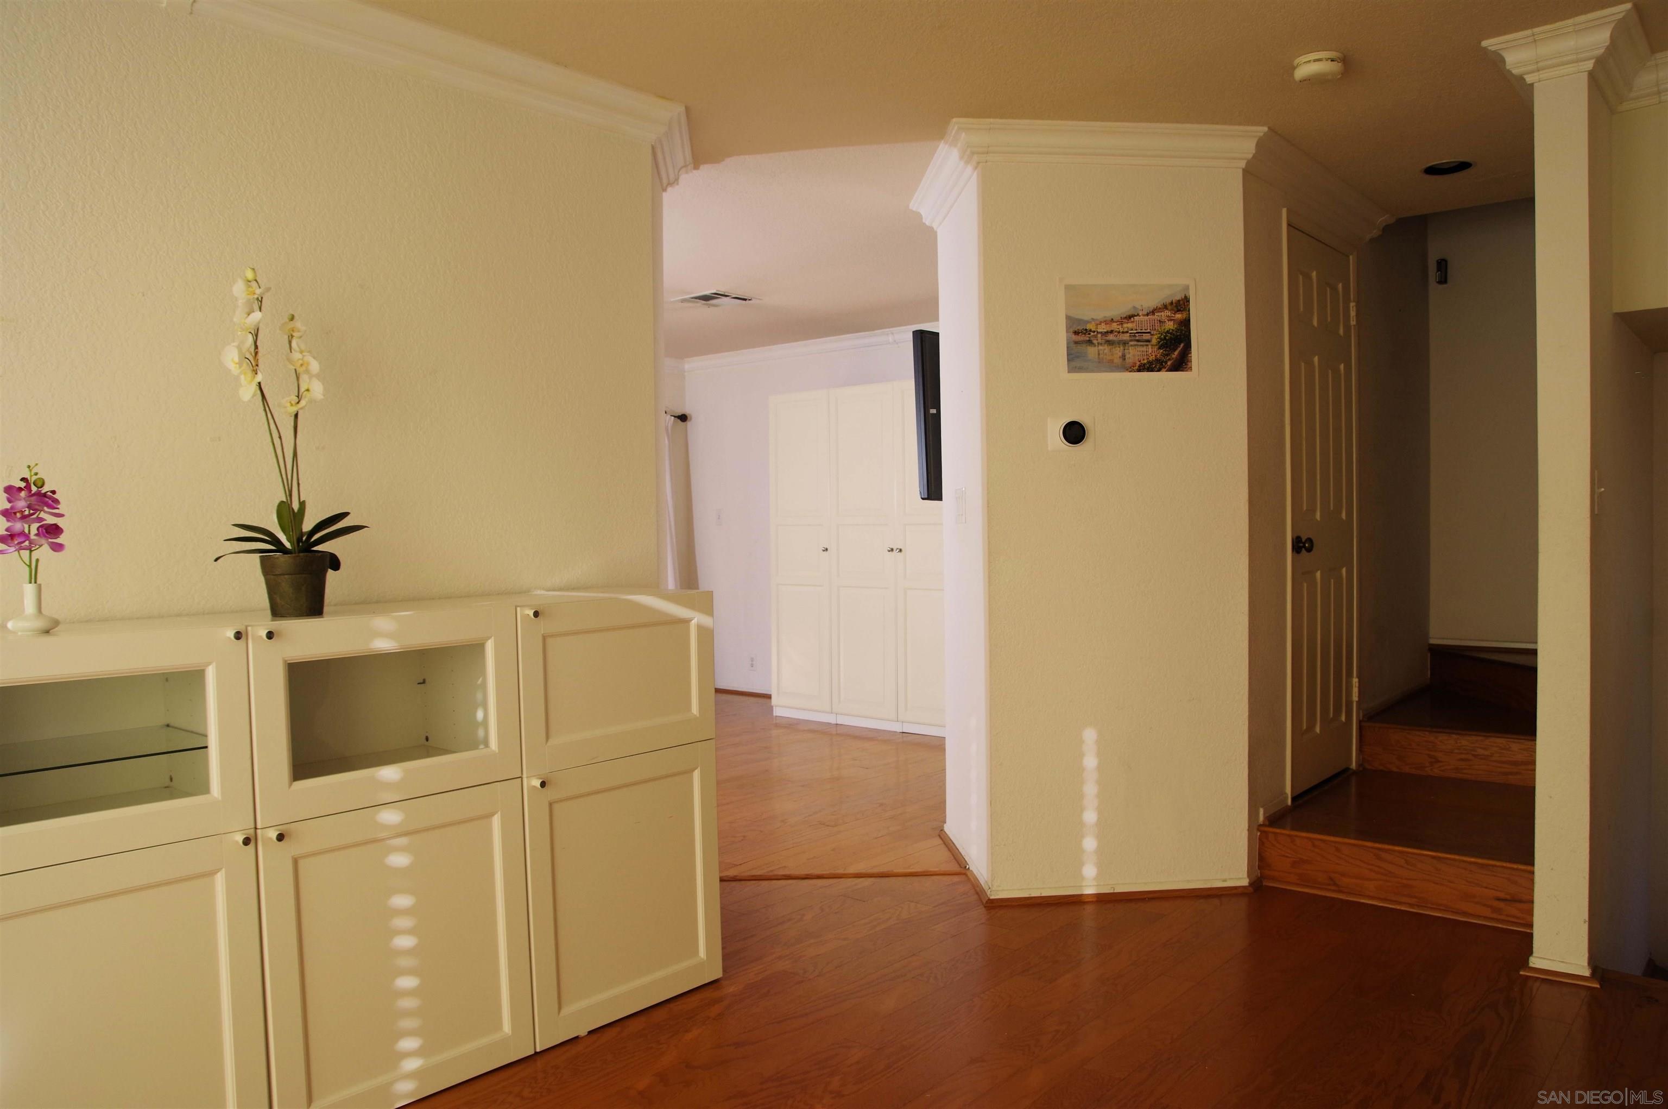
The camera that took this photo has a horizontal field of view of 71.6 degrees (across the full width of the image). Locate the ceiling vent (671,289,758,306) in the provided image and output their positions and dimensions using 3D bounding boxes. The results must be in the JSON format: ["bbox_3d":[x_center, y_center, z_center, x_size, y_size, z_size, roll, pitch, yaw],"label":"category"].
[{"bbox_3d":[-0.632,-1.360,6.238,0.360,0.025,0.360,0,2,40],"label":"ceiling vent"}]

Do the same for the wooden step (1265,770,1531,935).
[{"bbox_3d":[2.100,0.985,4.010,0.840,0.188,1.130,0,2,40],"label":"wooden step"}]

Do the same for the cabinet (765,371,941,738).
[{"bbox_3d":[0.354,0.008,7.116,1.500,2.041,0.570,0,2,40],"label":"cabinet"}]

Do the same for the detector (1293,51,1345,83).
[{"bbox_3d":[1.303,-1.303,3.106,0.123,0.040,0.123,0,2,40],"label":"detector"}]

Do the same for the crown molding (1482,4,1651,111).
[{"bbox_3d":[1.965,-1.280,3.085,0.318,0.105,0.514,0,2,40],"label":"crown molding"}]

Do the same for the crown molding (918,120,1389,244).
[{"bbox_3d":[1.337,-1.296,4.127,2.023,0.105,1.053,-1,1,-5],"label":"crown molding"}]

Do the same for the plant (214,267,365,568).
[{"bbox_3d":[-1.135,-0.285,2.413,0.300,0.625,0.240,-2,2,-25],"label":"plant"}]

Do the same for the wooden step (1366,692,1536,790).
[{"bbox_3d":[2.861,0.763,4.905,0.840,0.188,1.250,0,2,40],"label":"wooden step"}]

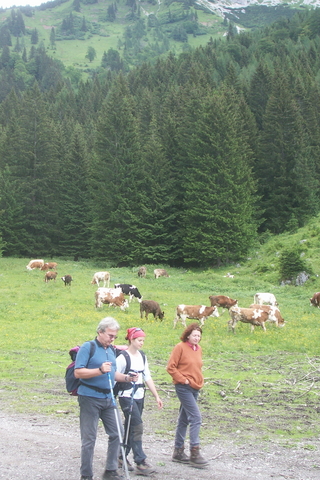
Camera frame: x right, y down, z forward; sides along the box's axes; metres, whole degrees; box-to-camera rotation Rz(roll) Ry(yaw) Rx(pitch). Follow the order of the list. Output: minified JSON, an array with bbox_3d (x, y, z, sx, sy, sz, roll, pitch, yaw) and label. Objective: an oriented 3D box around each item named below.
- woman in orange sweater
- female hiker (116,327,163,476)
[{"bbox_3d":[0.318,1.790,7.900,0.430,1.650,0.500,-1,-3,30],"label":"woman in orange sweater"},{"bbox_3d":[-0.247,1.847,7.850,0.520,1.690,0.520,1,1,38],"label":"female hiker"}]

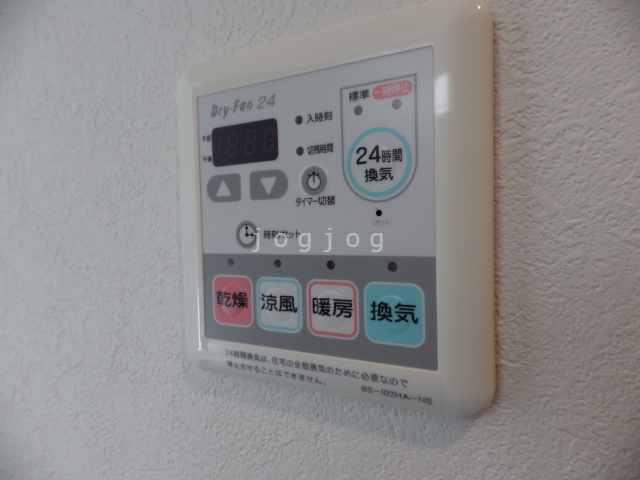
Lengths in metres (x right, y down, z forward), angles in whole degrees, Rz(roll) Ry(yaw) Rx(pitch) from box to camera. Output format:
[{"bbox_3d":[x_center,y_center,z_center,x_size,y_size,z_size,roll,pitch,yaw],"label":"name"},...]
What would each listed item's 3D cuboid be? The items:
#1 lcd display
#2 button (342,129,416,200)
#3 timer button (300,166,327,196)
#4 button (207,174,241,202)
[{"bbox_3d":[-0.026,-0.033,0.142,0.028,0.014,0.004,0,3,27],"label":"lcd display"},{"bbox_3d":[0.017,-0.023,0.120,0.021,0.021,0.004,0,3,27],"label":"button"},{"bbox_3d":[-0.002,-0.019,0.130,0.009,0.009,0.004,0,3,27],"label":"timer button"},{"bbox_3d":[-0.035,-0.019,0.147,0.016,0.010,0.004,0,3,27],"label":"button"}]

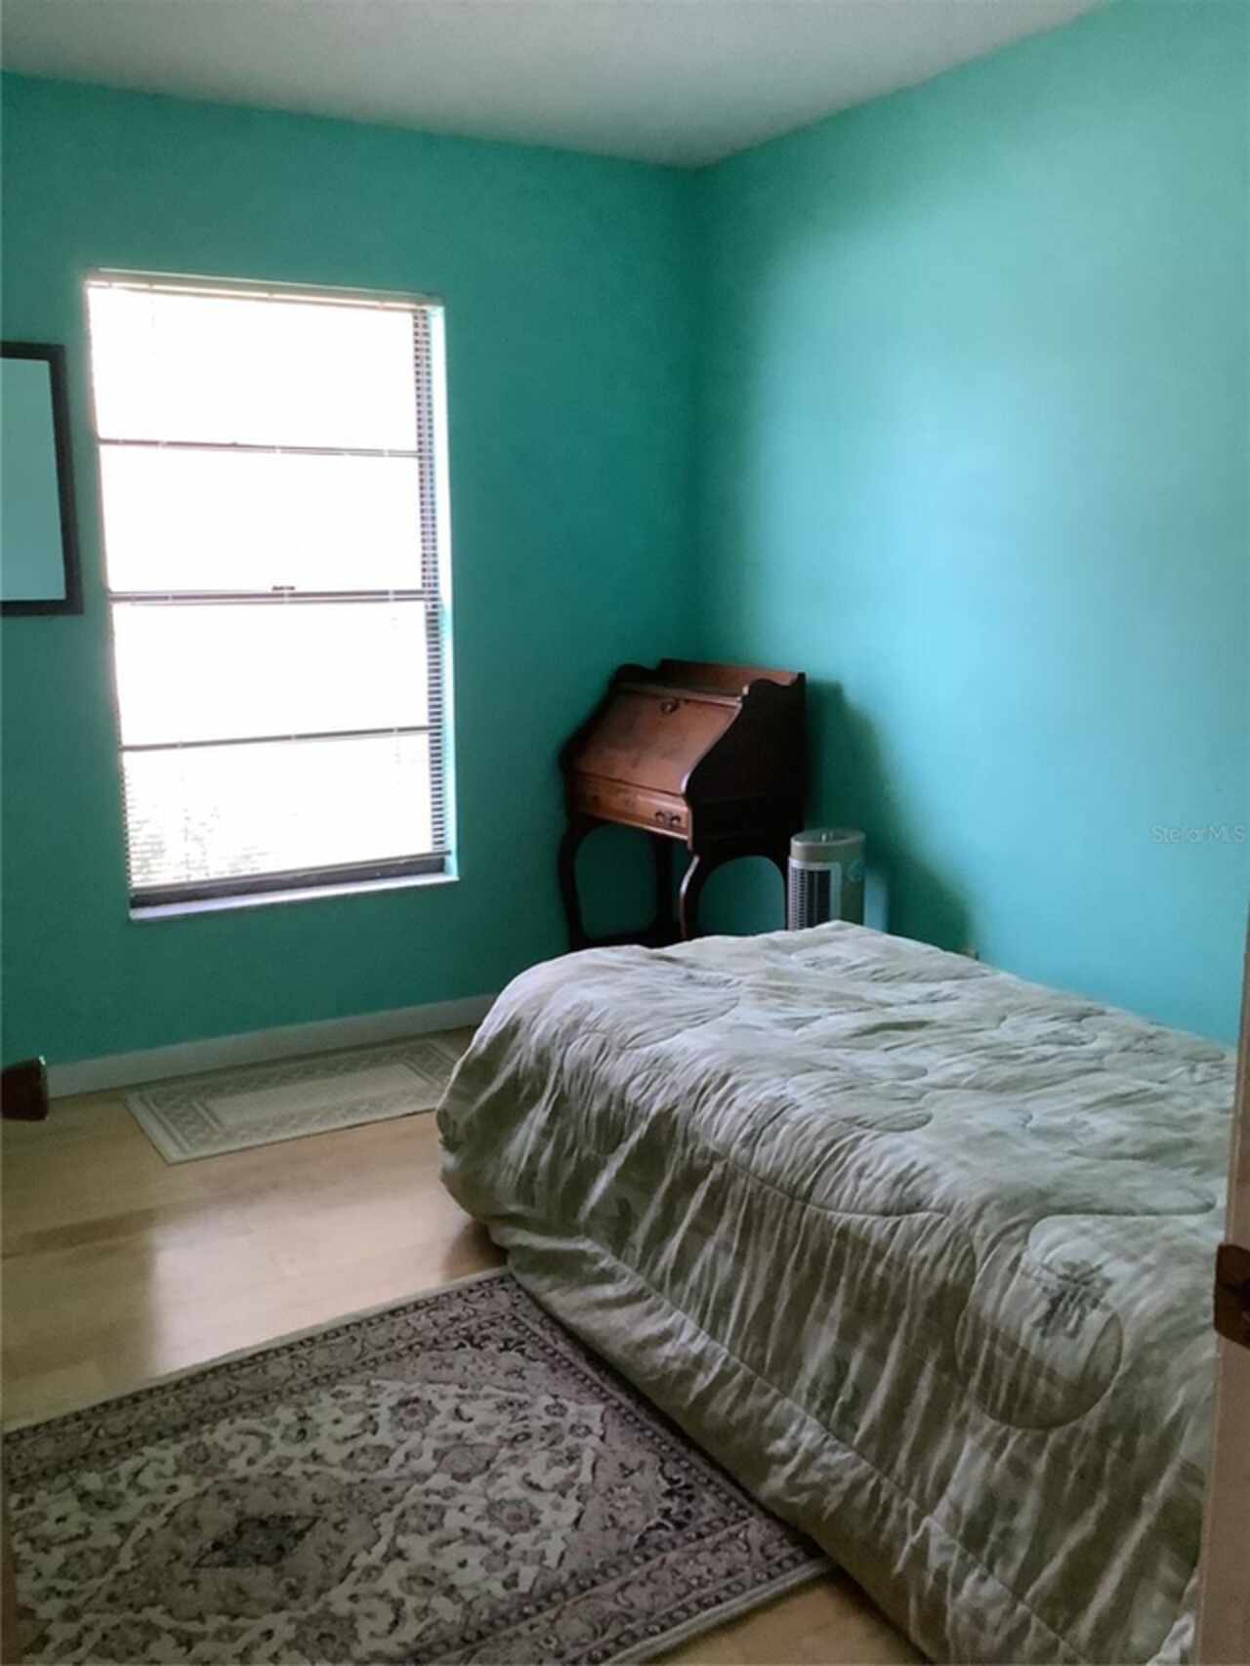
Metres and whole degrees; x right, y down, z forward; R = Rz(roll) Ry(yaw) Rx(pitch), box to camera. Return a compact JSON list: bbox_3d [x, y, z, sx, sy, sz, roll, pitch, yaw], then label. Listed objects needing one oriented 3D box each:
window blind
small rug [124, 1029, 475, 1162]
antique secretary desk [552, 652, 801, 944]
[{"bbox_3d":[-0.888,-0.601,3.921,0.905,1.565,0.110,-6,13,-29],"label":"window blind"},{"bbox_3d":[-0.793,0.667,3.835,0.880,0.010,0.520,-6,13,-29],"label":"small rug"},{"bbox_3d":[0.132,0.069,4.187,0.405,1.047,0.610,-8,14,-36],"label":"antique secretary desk"}]

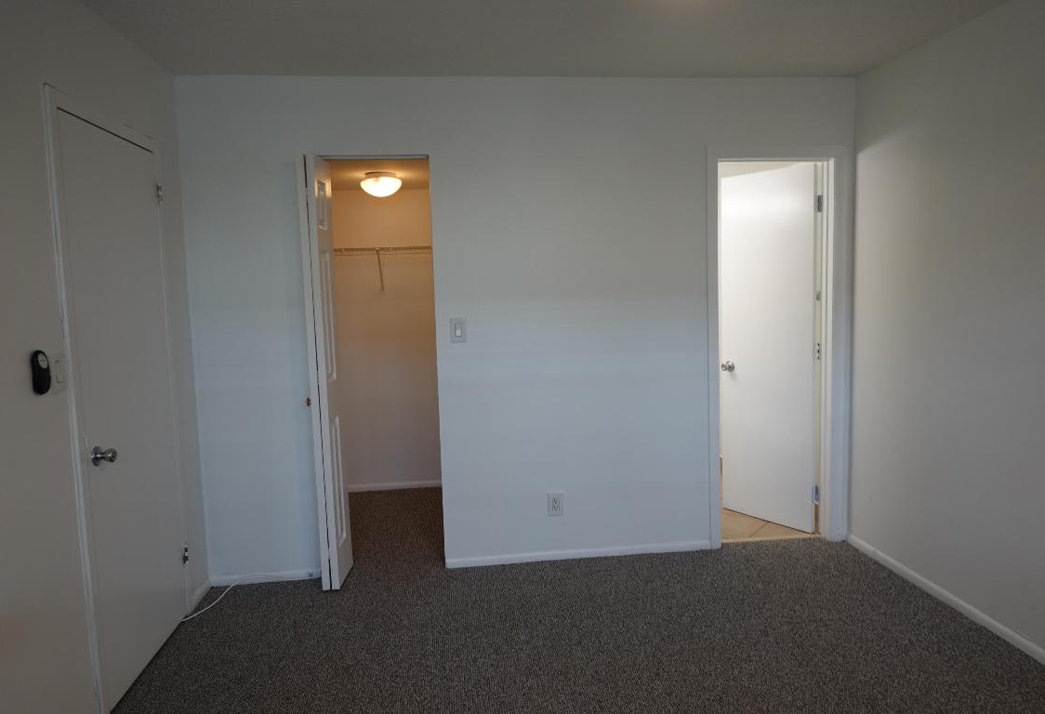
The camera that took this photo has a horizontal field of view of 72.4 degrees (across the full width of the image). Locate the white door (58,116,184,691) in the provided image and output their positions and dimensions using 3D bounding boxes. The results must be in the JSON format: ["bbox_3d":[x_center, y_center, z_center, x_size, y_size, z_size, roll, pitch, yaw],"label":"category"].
[{"bbox_3d":[-1.510,0.178,2.741,0.042,2.030,0.770,-2,6,-6],"label":"white door"}]

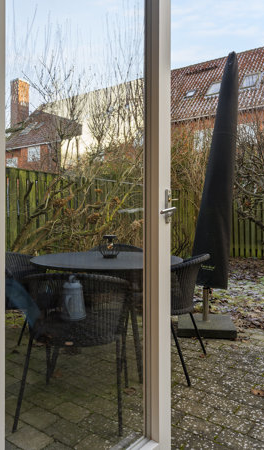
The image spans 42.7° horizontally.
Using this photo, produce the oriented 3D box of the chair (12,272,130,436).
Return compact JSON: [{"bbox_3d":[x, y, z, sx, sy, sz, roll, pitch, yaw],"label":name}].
[{"bbox_3d":[-0.312,0.630,1.913,0.610,0.800,0.580,0,0,3],"label":"chair"}]

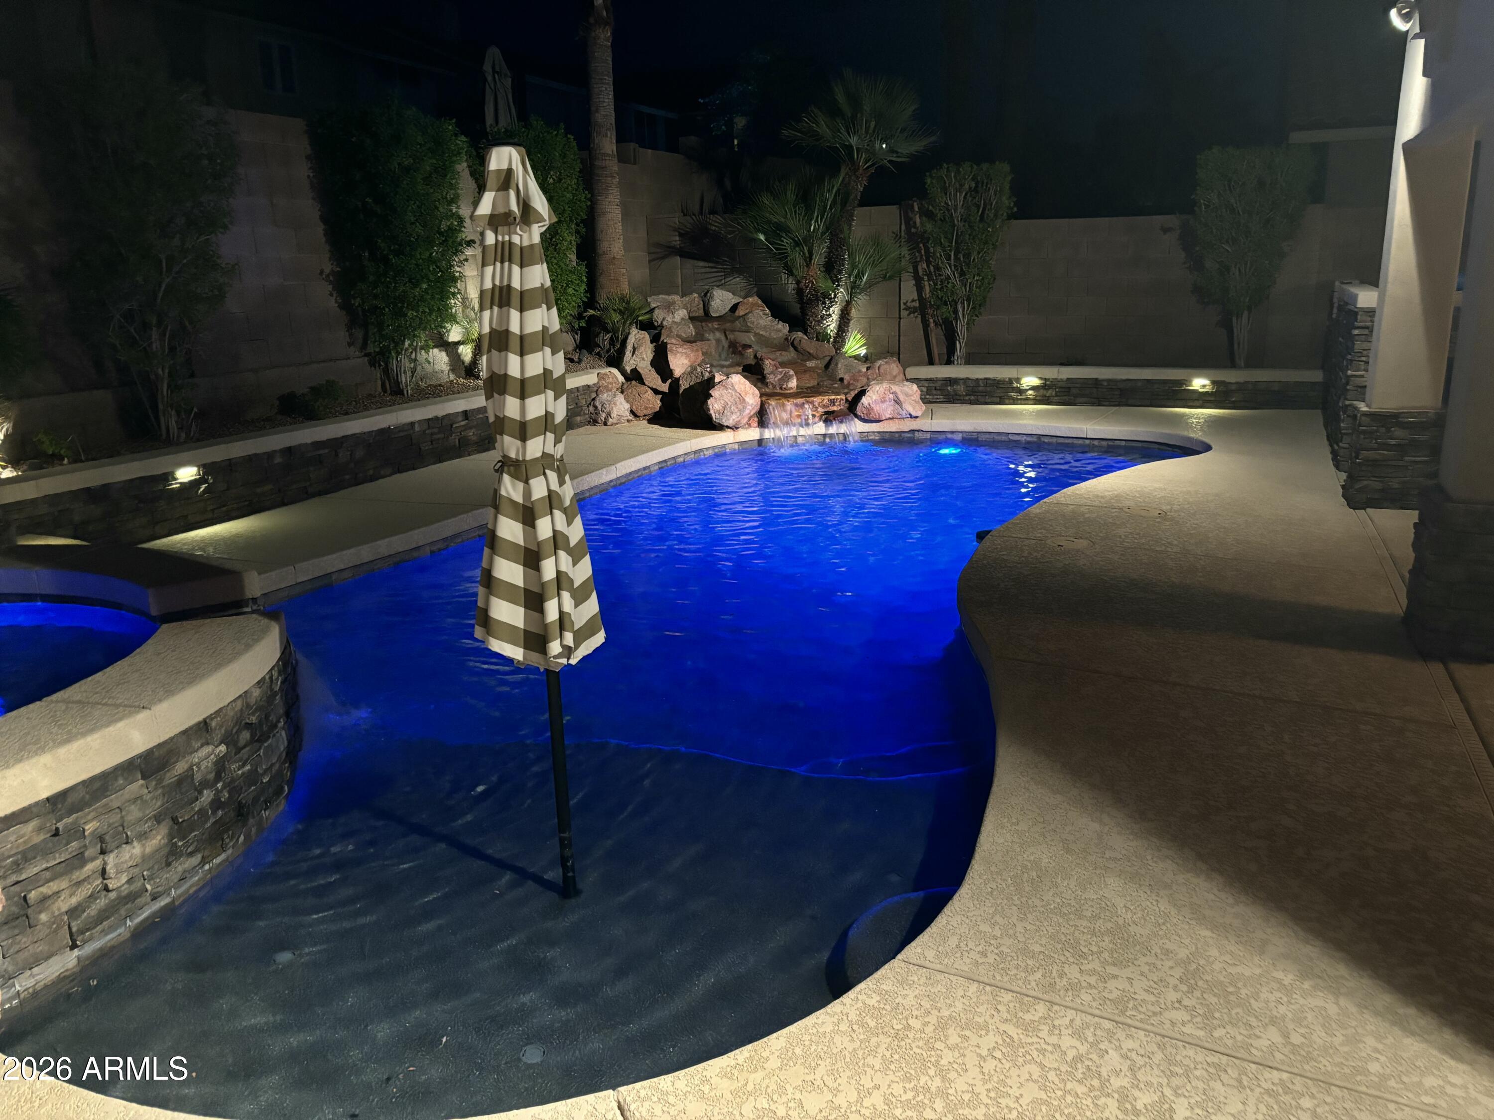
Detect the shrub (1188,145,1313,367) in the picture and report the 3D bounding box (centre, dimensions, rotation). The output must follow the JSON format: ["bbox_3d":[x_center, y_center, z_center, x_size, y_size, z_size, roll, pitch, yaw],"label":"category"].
[{"bbox_3d":[4.838,-2.888,10.808,1.080,2.050,0.900,4,15,23],"label":"shrub"}]

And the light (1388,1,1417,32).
[{"bbox_3d":[3.458,-2.869,5.900,0.150,0.170,0.180,-12,18,-38],"label":"light"}]

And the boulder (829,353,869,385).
[{"bbox_3d":[1.004,-1.870,11.100,0.404,0.354,0.380,4,15,20],"label":"boulder"}]

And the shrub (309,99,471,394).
[{"bbox_3d":[-2.848,-2.450,8.959,1.000,2.308,1.120,4,15,20],"label":"shrub"}]

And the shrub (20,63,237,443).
[{"bbox_3d":[-3.744,-1.828,6.861,0.900,2.200,1.000,4,15,23],"label":"shrub"}]

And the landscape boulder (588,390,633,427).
[{"bbox_3d":[-1.296,-1.423,10.650,0.432,0.376,0.380,4,15,20],"label":"landscape boulder"}]

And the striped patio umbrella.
[{"bbox_3d":[-0.545,-0.024,2.950,0.360,2.039,0.360,-5,15,-10],"label":"striped patio umbrella"}]

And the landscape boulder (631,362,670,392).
[{"bbox_3d":[-0.944,-1.790,11.000,0.366,0.295,0.340,4,15,20],"label":"landscape boulder"}]

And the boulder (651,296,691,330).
[{"bbox_3d":[-0.804,-2.583,11.800,0.417,0.384,0.380,4,15,20],"label":"boulder"}]

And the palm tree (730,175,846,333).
[{"bbox_3d":[0.425,-3.153,12.005,1.211,1.871,1.200,-1,14,0],"label":"palm tree"}]

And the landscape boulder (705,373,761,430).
[{"bbox_3d":[-0.123,-1.455,10.277,0.511,0.505,0.500,-2,14,0],"label":"landscape boulder"}]

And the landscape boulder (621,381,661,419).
[{"bbox_3d":[-1.044,-1.588,11.099,0.388,0.355,0.380,-3,14,-5],"label":"landscape boulder"}]

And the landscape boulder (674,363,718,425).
[{"bbox_3d":[-0.405,-1.551,10.533,0.554,0.572,0.550,-2,14,-2],"label":"landscape boulder"}]

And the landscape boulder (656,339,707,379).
[{"bbox_3d":[-0.648,-1.980,11.032,0.502,0.375,0.450,-2,14,-3],"label":"landscape boulder"}]

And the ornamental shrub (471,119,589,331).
[{"bbox_3d":[-2.048,-2.968,10.695,0.850,2.280,1.100,4,15,23],"label":"ornamental shrub"}]

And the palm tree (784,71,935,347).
[{"bbox_3d":[1.225,-3.706,12.211,1.626,2.990,1.500,4,15,20],"label":"palm tree"}]

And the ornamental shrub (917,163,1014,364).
[{"bbox_3d":[2.360,-3.149,12.106,1.058,2.156,0.850,4,15,20],"label":"ornamental shrub"}]

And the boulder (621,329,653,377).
[{"bbox_3d":[-1.096,-2.034,11.150,0.325,0.503,0.340,4,15,20],"label":"boulder"}]

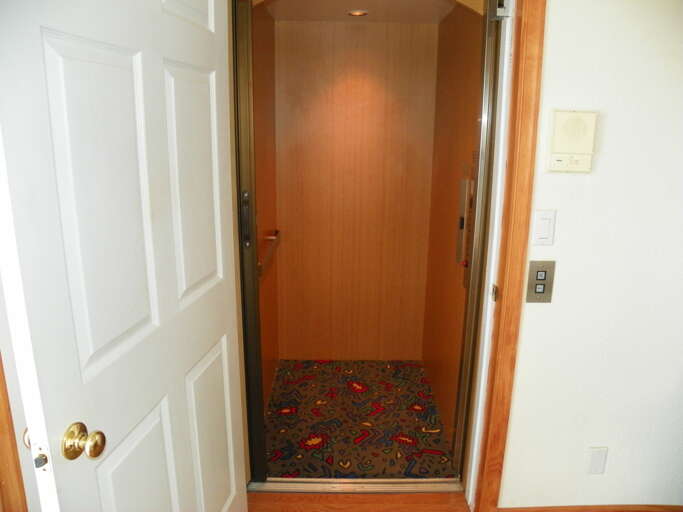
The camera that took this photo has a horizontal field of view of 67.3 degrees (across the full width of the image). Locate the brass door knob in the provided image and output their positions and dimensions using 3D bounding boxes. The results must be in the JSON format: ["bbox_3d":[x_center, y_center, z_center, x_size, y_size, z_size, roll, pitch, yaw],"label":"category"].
[{"bbox_3d":[-0.453,0.337,0.922,0.058,0.064,0.064,3,14,9],"label":"brass door knob"}]

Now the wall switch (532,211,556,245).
[{"bbox_3d":[0.659,-0.090,1.661,0.070,0.115,0.008,0,14,-1],"label":"wall switch"}]

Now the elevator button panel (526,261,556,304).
[{"bbox_3d":[0.665,0.088,1.708,0.084,0.144,0.006,0,14,-1],"label":"elevator button panel"}]

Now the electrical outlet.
[{"bbox_3d":[0.951,0.760,1.897,0.071,0.115,0.010,1,14,0],"label":"electrical outlet"}]

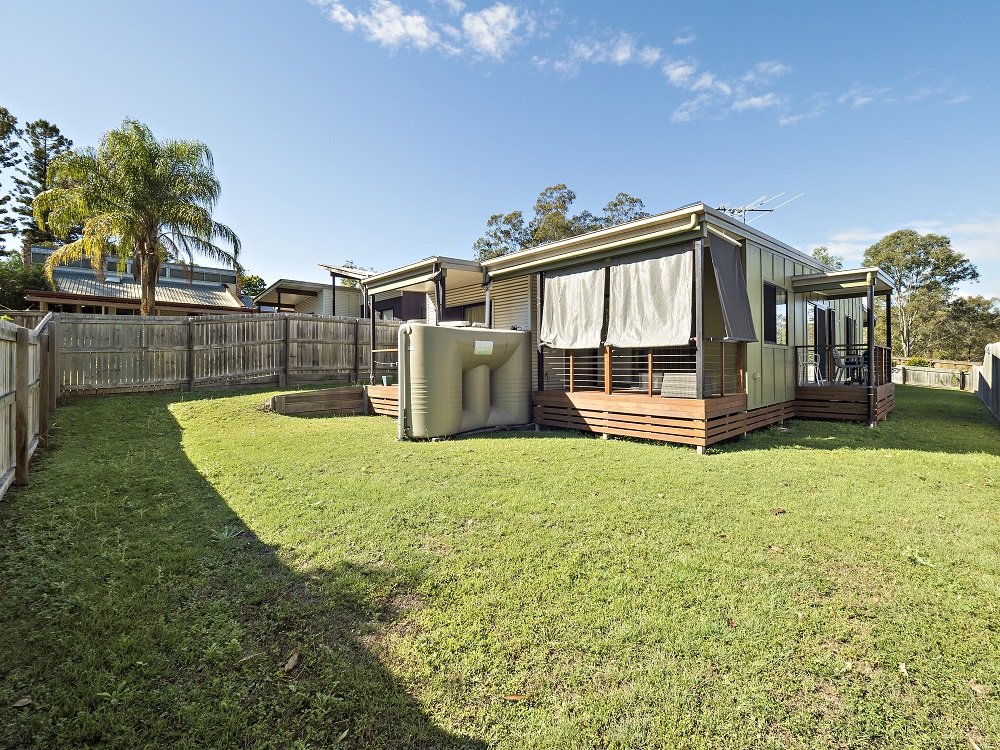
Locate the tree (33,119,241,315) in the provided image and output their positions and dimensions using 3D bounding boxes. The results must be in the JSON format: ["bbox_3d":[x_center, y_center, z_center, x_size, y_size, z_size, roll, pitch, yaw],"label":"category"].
[{"bbox_3d":[-13.900,-5.100,15.900,6.200,9.700,6.200,0,0,0],"label":"tree"}]

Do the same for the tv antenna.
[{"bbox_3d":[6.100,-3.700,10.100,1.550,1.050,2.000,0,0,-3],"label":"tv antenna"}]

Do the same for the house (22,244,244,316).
[{"bbox_3d":[-24.200,-5.000,28.900,11.000,6.600,9.500,0,0,-35],"label":"house"}]

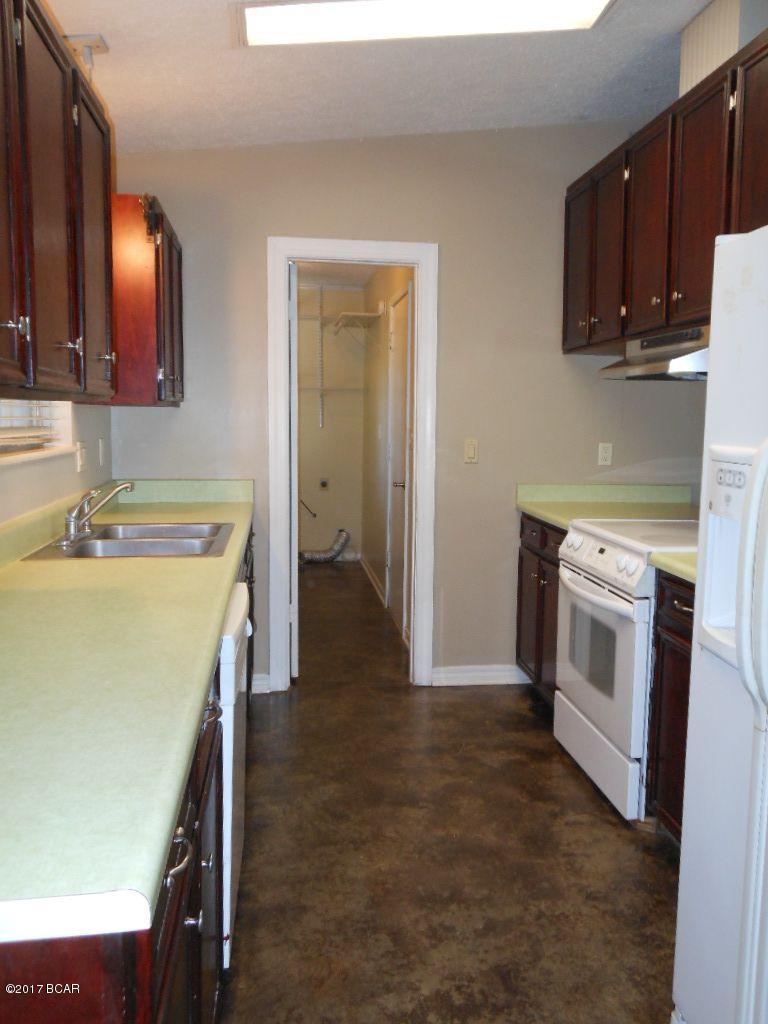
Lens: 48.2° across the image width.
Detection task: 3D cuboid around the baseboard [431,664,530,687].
[{"bbox_3d":[0.482,0.810,4.234,0.488,0.103,0.018,0,6,-7],"label":"baseboard"}]

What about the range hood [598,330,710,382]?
[{"bbox_3d":[1.151,-0.575,3.069,0.485,0.167,0.760,0,6,-7],"label":"range hood"}]

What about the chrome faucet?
[{"bbox_3d":[-0.920,-0.005,2.762,0.235,0.185,0.280,0,6,-7],"label":"chrome faucet"}]

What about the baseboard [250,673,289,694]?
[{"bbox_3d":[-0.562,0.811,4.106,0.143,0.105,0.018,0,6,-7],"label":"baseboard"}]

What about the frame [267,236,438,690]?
[{"bbox_3d":[-0.147,-0.196,4.086,0.790,2.122,0.110,0,6,-7],"label":"frame"}]

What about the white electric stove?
[{"bbox_3d":[1.058,0.521,3.175,0.650,0.915,0.780,0,6,-7],"label":"white electric stove"}]

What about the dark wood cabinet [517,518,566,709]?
[{"bbox_3d":[1.000,0.464,3.912,0.610,0.870,0.701,0,6,-7],"label":"dark wood cabinet"}]

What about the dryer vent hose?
[{"bbox_3d":[-0.531,0.318,7.823,0.470,0.300,0.180,0,6,-7],"label":"dryer vent hose"}]

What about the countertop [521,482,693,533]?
[{"bbox_3d":[1.134,-0.033,3.875,0.900,0.130,0.710,0,6,-7],"label":"countertop"}]

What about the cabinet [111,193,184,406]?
[{"bbox_3d":[-1.021,-0.791,3.453,0.329,0.710,0.836,0,6,-7],"label":"cabinet"}]

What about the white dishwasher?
[{"bbox_3d":[-0.636,0.609,2.053,0.608,0.780,0.610,0,6,-7],"label":"white dishwasher"}]

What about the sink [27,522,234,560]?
[{"bbox_3d":[-0.774,0.167,2.792,0.539,0.170,0.835,0,6,-7],"label":"sink"}]

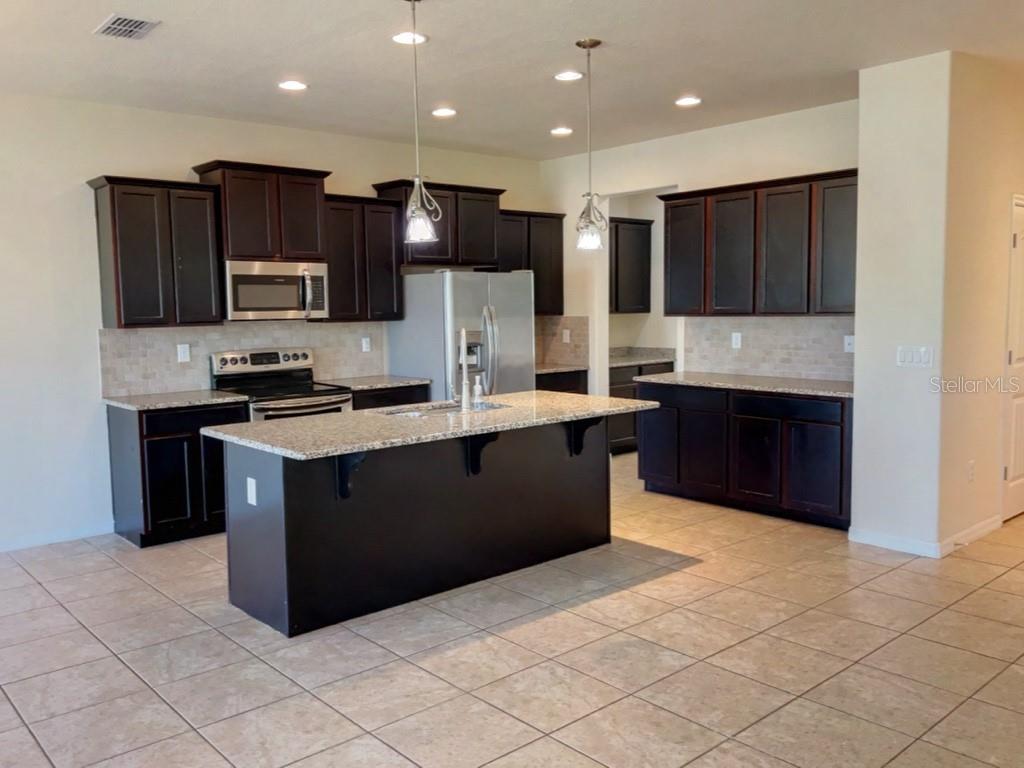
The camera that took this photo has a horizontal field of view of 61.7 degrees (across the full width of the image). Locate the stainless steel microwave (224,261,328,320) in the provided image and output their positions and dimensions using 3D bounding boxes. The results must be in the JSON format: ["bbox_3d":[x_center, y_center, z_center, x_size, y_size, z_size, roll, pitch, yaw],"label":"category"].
[{"bbox_3d":[-1.727,-0.658,6.085,0.755,0.395,0.420,-5,7,-42],"label":"stainless steel microwave"}]

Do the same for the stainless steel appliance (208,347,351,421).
[{"bbox_3d":[-1.642,0.359,6.200,0.763,1.172,0.680,-6,7,-41],"label":"stainless steel appliance"}]

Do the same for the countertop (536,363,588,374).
[{"bbox_3d":[0.199,-0.130,7.858,0.800,0.040,0.648,-6,7,-41],"label":"countertop"}]

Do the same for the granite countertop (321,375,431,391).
[{"bbox_3d":[-1.114,0.000,6.693,0.724,0.040,0.648,-6,7,-41],"label":"granite countertop"}]

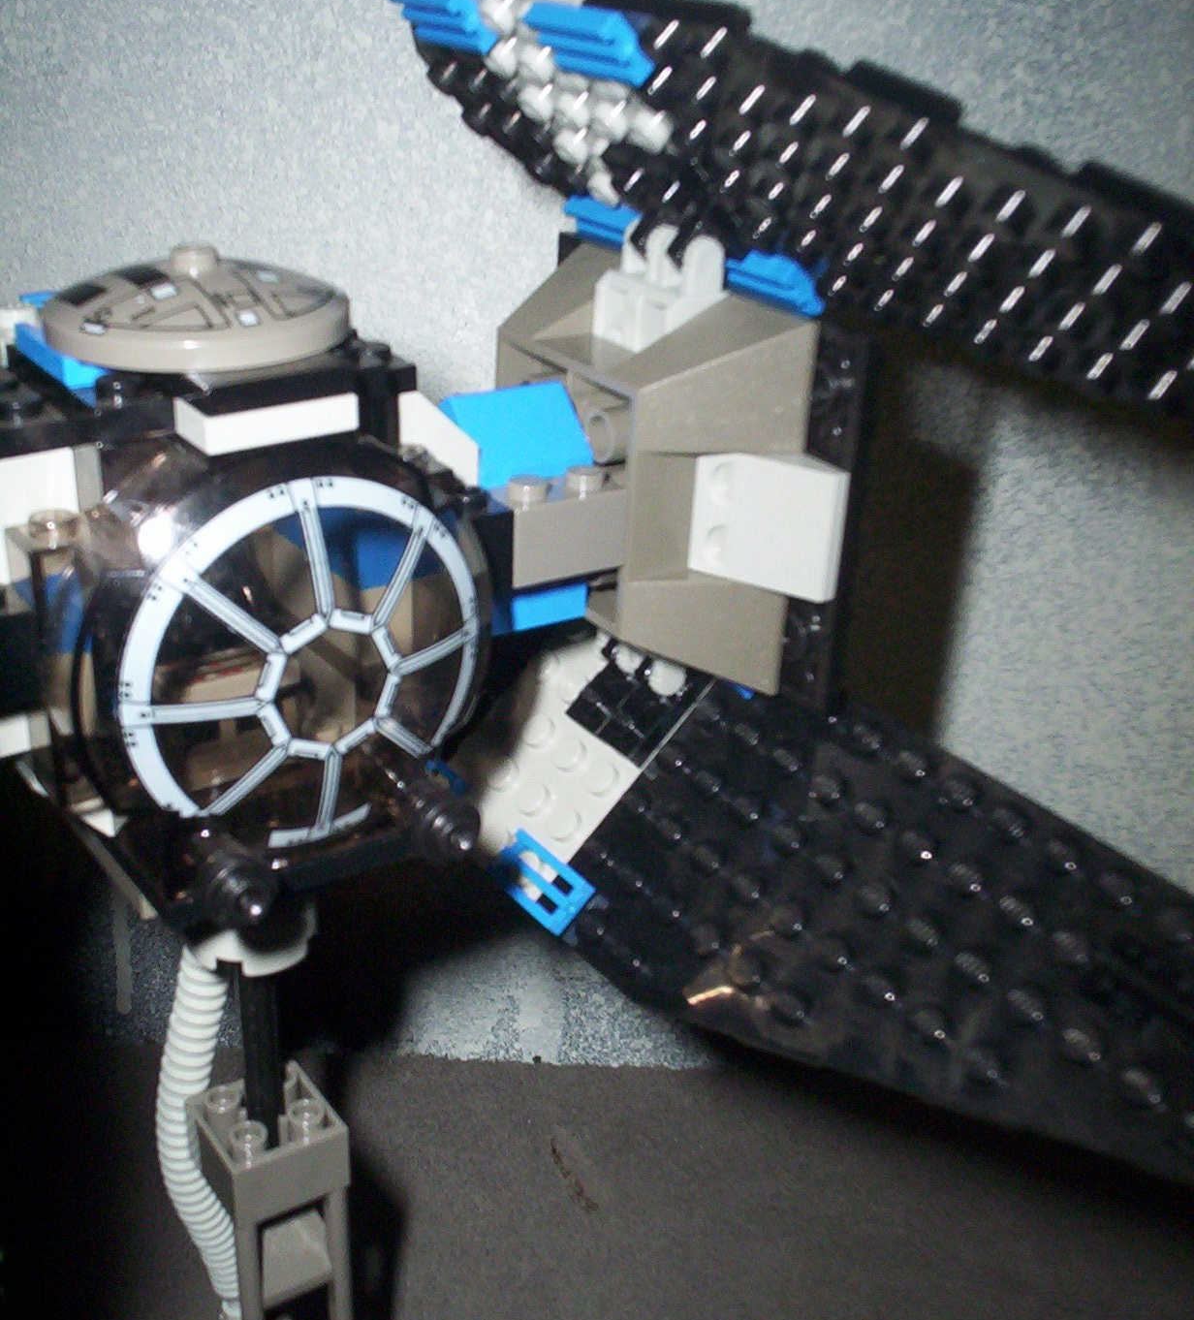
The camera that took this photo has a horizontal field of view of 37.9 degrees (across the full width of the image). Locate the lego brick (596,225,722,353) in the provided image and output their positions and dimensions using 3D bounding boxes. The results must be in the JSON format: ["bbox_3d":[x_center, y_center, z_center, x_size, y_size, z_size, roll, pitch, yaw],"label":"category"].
[{"bbox_3d":[0.008,-0.046,0.214,0.010,0.015,0.016,-15,31,-32],"label":"lego brick"}]

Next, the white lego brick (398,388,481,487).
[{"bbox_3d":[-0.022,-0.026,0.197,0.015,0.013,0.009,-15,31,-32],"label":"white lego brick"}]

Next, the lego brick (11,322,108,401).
[{"bbox_3d":[-0.052,-0.034,0.185,0.015,0.003,0.016,-15,31,-32],"label":"lego brick"}]

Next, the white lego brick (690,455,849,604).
[{"bbox_3d":[0.020,-0.016,0.207,0.010,0.016,0.016,-15,31,-32],"label":"white lego brick"}]

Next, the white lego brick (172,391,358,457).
[{"bbox_3d":[-0.033,-0.024,0.174,0.016,0.003,0.008,-15,31,-32],"label":"white lego brick"}]

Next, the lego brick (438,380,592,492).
[{"bbox_3d":[-0.011,-0.029,0.208,0.016,0.010,0.016,-15,31,-32],"label":"lego brick"}]

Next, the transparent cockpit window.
[{"bbox_3d":[-0.034,-0.001,0.185,0.044,0.044,0.022,-15,31,-32],"label":"transparent cockpit window"}]

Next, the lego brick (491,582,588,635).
[{"bbox_3d":[-0.012,-0.011,0.216,0.016,0.010,0.014,-15,31,-32],"label":"lego brick"}]

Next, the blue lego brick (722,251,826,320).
[{"bbox_3d":[0.022,-0.050,0.223,0.016,0.003,0.008,34,-5,47],"label":"blue lego brick"}]

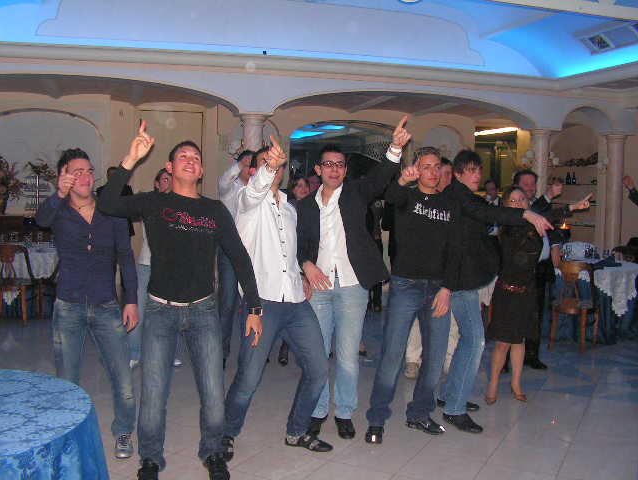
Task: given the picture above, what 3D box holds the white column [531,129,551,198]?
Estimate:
[{"bbox_3d":[3.161,-0.365,9.499,0.300,2.400,0.300,0,4,0],"label":"white column"}]

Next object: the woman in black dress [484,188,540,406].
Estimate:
[{"bbox_3d":[1.438,0.391,4.923,0.420,1.570,0.340,0,4,5],"label":"woman in black dress"}]

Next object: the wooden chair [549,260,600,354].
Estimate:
[{"bbox_3d":[2.482,0.632,6.465,0.440,0.860,0.480,3,5,31],"label":"wooden chair"}]

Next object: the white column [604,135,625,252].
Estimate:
[{"bbox_3d":[4.431,-0.393,9.998,0.310,2.380,0.310,0,4,0],"label":"white column"}]

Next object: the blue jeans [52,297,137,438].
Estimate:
[{"bbox_3d":[-1.315,0.745,3.880,0.470,0.820,0.360,-1,3,-19],"label":"blue jeans"}]

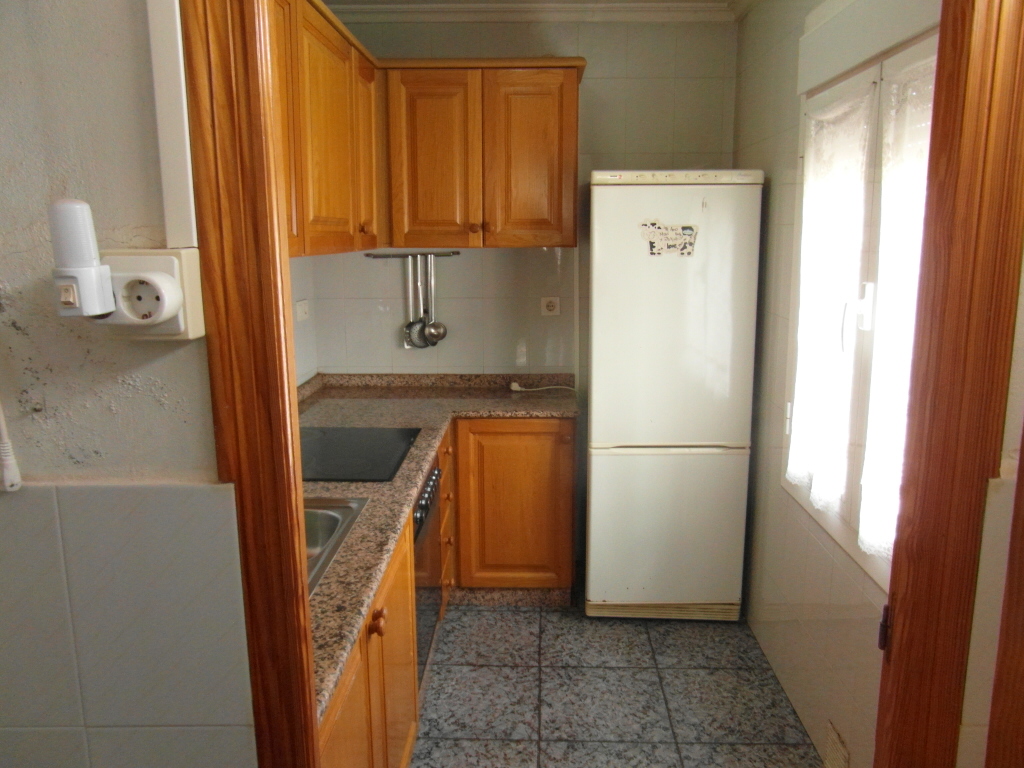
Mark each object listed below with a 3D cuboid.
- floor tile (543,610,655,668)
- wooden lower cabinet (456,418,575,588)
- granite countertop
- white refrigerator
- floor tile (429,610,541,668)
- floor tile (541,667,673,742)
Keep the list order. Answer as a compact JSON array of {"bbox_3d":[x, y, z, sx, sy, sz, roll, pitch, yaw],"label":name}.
[{"bbox_3d":[0.300,0.949,2.639,0.391,0.012,0.386,0,10,2],"label":"floor tile"},{"bbox_3d":[0.024,0.424,2.999,0.452,0.687,0.520,0,10,2],"label":"wooden lower cabinet"},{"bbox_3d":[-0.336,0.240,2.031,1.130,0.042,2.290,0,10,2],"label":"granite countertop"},{"bbox_3d":[0.591,0.036,2.912,0.599,1.679,0.570,0,10,3],"label":"white refrigerator"},{"bbox_3d":[-0.091,0.949,2.650,0.391,0.012,0.386,0,10,2],"label":"floor tile"},{"bbox_3d":[0.288,1.017,2.262,0.391,0.012,0.379,0,10,2],"label":"floor tile"}]

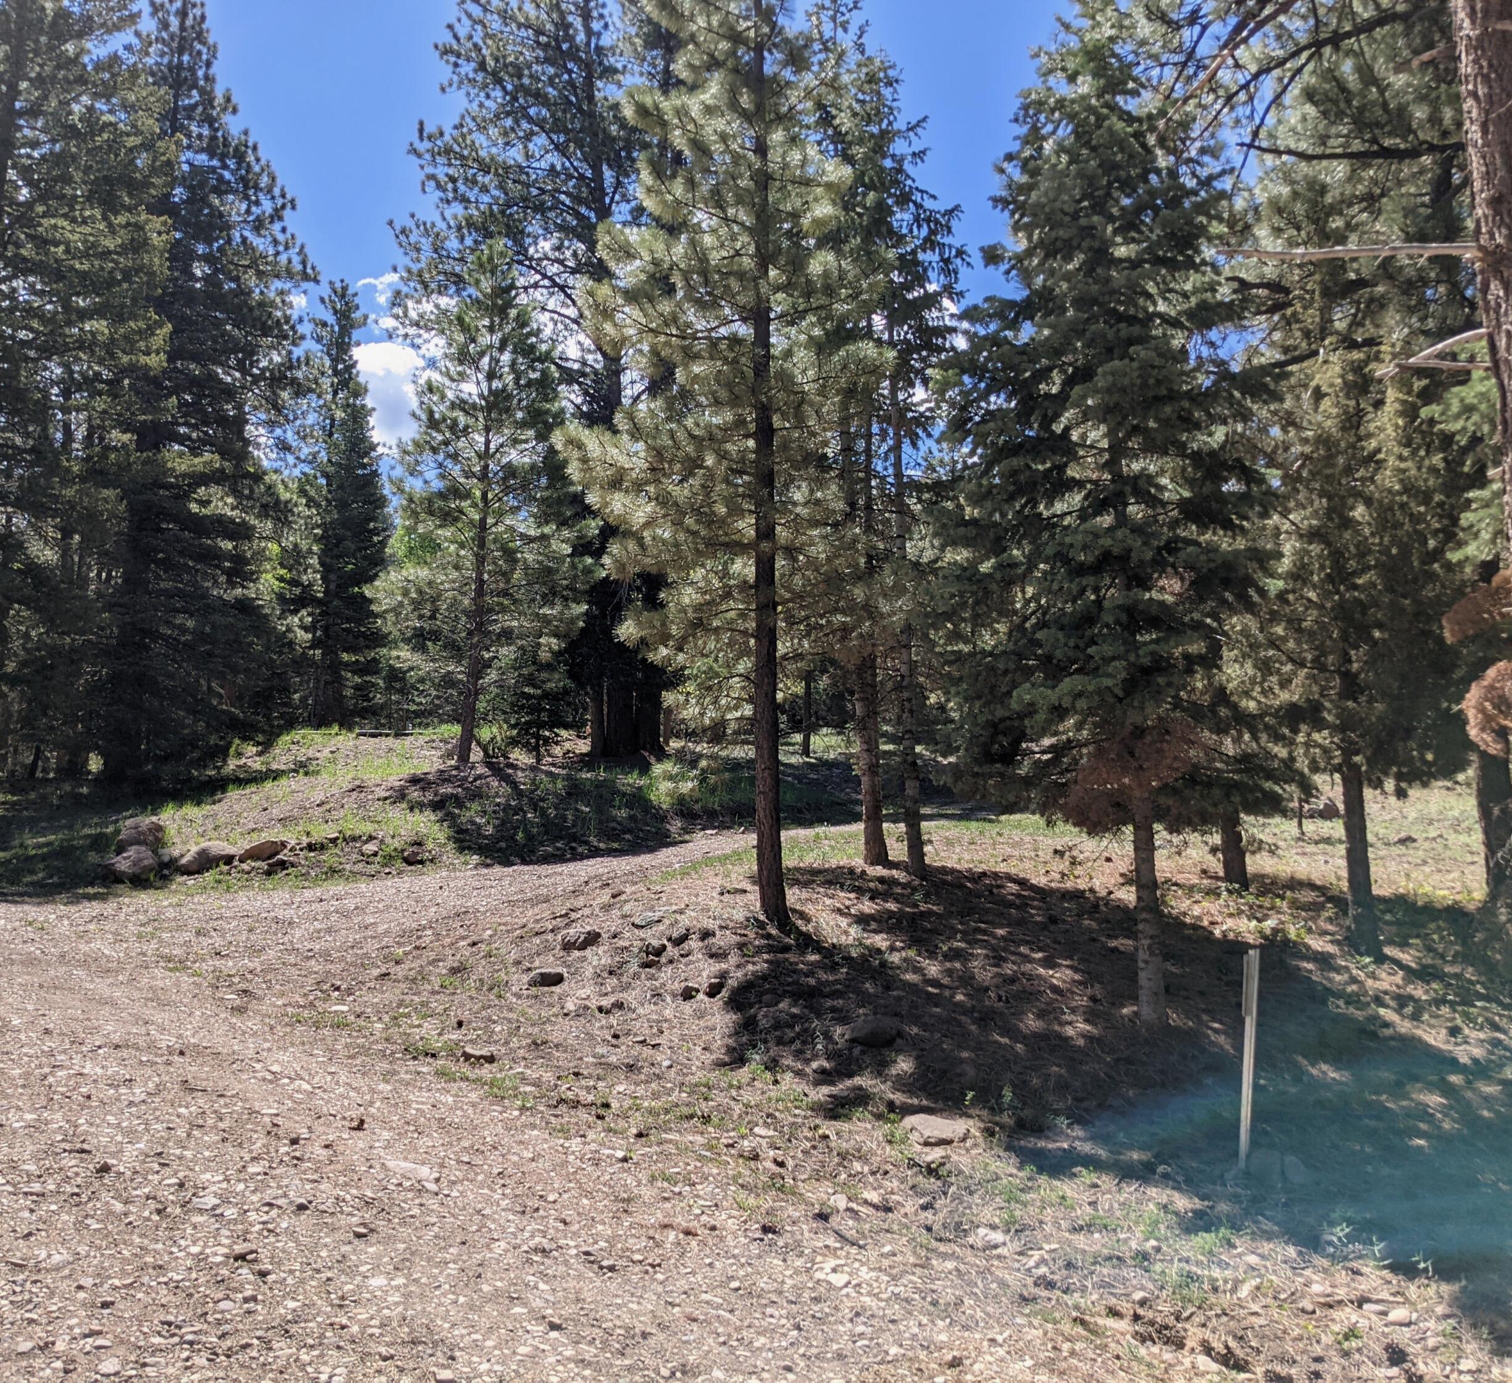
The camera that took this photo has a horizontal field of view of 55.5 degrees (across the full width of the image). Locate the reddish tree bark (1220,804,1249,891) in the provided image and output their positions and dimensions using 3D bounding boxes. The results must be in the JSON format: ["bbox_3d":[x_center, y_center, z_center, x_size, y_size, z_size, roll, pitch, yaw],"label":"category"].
[{"bbox_3d":[6.185,2.009,18.601,0.280,1.130,0.280,-4,-10,18],"label":"reddish tree bark"}]

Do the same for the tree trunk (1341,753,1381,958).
[{"bbox_3d":[6.369,1.713,15.179,0.260,2.150,0.260,-5,-10,22],"label":"tree trunk"}]

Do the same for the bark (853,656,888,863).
[{"bbox_3d":[1.450,0.860,18.221,0.260,2.660,0.260,-2,-10,4],"label":"bark"}]

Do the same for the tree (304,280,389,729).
[{"bbox_3d":[-11.351,-5.221,39.021,2.400,12.630,2.400,2,-10,-16],"label":"tree"}]

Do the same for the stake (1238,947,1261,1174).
[{"bbox_3d":[2.895,2.169,8.482,0.085,1.290,0.050,3,-8,19],"label":"stake"}]

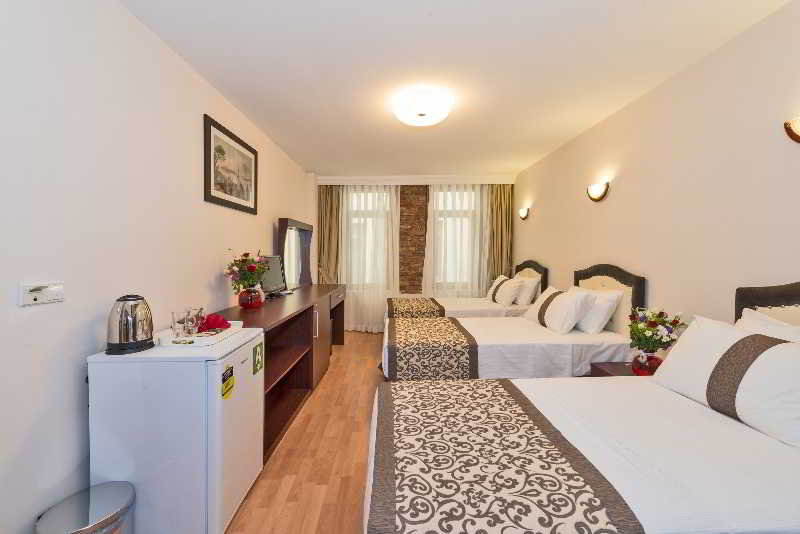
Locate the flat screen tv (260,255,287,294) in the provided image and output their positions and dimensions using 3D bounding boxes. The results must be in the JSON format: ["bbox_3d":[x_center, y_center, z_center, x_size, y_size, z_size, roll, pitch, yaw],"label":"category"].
[{"bbox_3d":[-1.265,0.105,3.100,0.140,0.400,0.400,1,2,21],"label":"flat screen tv"}]

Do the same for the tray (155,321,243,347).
[{"bbox_3d":[-1.074,0.366,1.710,0.280,0.045,0.350,0,2,0],"label":"tray"}]

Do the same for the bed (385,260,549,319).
[{"bbox_3d":[0.874,0.507,4.440,2.090,1.190,1.130,0,2,0],"label":"bed"}]

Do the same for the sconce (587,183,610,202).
[{"bbox_3d":[1.861,-0.694,2.960,0.120,0.175,0.270,0,2,0],"label":"sconce"}]

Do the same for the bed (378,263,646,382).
[{"bbox_3d":[0.892,0.569,2.900,2.080,1.190,1.020,0,2,0],"label":"bed"}]

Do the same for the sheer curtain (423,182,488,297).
[{"bbox_3d":[0.913,-0.140,5.120,1.090,2.430,0.120,0,2,0],"label":"sheer curtain"}]

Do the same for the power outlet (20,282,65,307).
[{"bbox_3d":[-1.380,0.099,1.200,0.022,0.082,0.145,0,2,0],"label":"power outlet"}]

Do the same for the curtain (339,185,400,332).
[{"bbox_3d":[-0.502,-0.140,5.120,1.030,2.430,0.120,0,2,0],"label":"curtain"}]

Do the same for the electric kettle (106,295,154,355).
[{"bbox_3d":[-1.292,0.270,1.505,0.180,0.260,0.210,-1,2,-27],"label":"electric kettle"}]

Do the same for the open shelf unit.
[{"bbox_3d":[-1.111,0.732,3.250,0.560,0.835,2.760,0,2,0],"label":"open shelf unit"}]

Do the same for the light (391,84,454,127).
[{"bbox_3d":[0.170,-1.274,2.470,0.470,0.150,0.470,0,2,0],"label":"light"}]

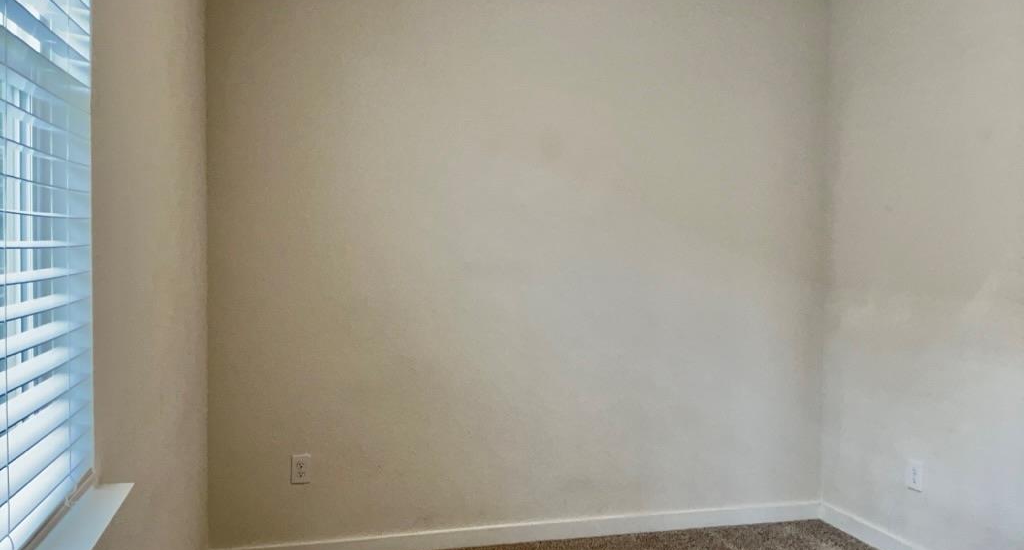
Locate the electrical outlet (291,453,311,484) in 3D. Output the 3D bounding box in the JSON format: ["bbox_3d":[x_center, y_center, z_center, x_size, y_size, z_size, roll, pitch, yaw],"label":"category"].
[{"bbox_3d":[-0.831,0.766,3.147,0.073,0.116,0.010,0,2,-15],"label":"electrical outlet"}]

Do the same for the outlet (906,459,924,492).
[{"bbox_3d":[1.607,0.805,3.193,0.010,0.116,0.073,0,2,-15],"label":"outlet"}]

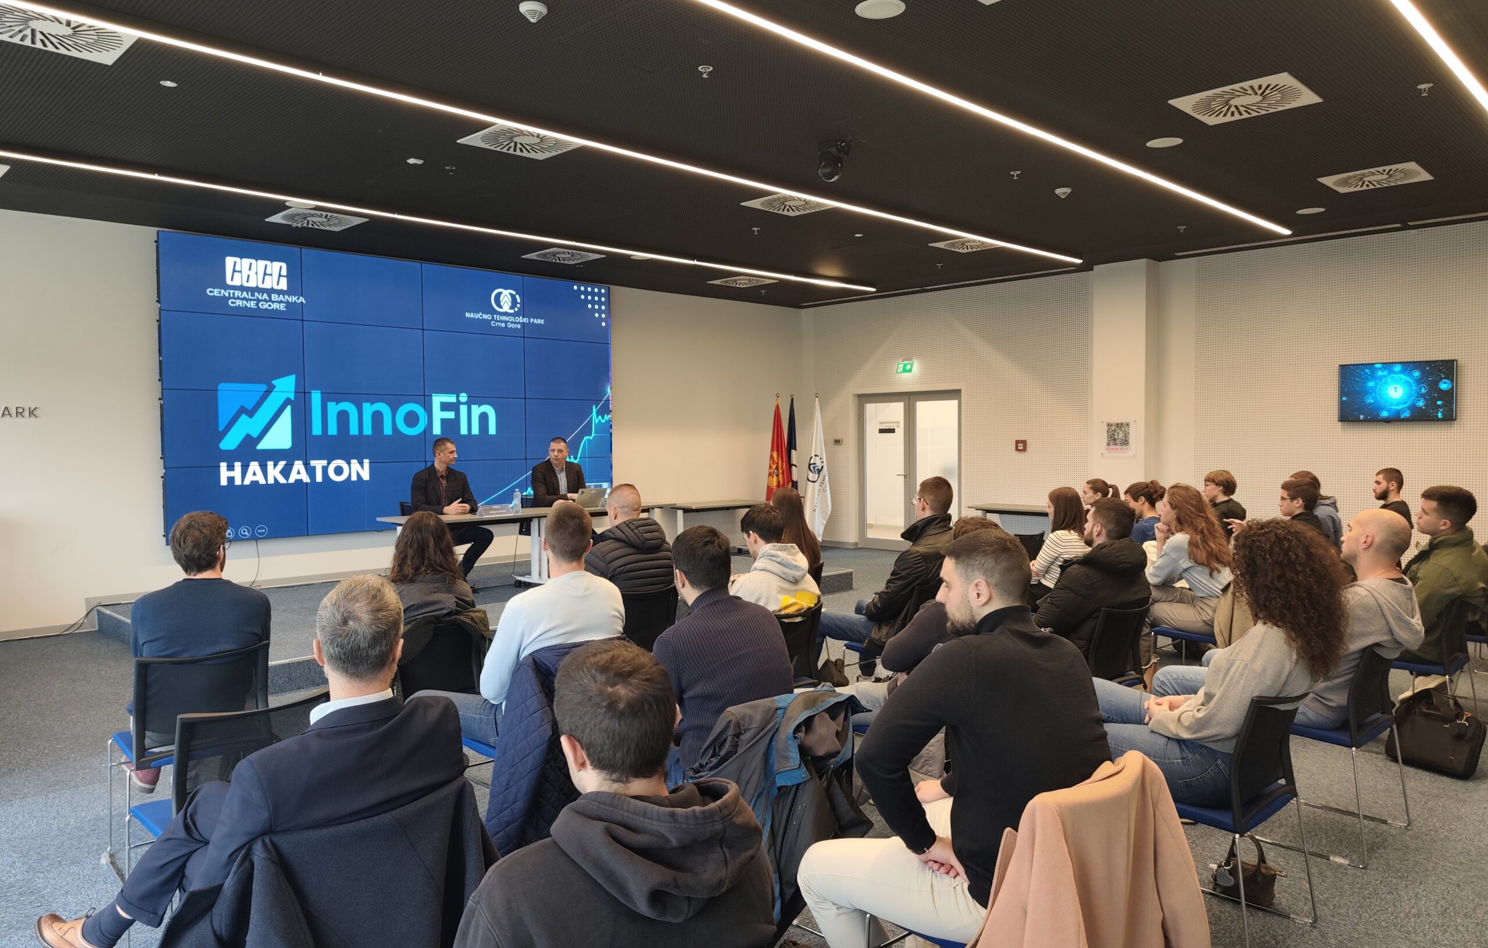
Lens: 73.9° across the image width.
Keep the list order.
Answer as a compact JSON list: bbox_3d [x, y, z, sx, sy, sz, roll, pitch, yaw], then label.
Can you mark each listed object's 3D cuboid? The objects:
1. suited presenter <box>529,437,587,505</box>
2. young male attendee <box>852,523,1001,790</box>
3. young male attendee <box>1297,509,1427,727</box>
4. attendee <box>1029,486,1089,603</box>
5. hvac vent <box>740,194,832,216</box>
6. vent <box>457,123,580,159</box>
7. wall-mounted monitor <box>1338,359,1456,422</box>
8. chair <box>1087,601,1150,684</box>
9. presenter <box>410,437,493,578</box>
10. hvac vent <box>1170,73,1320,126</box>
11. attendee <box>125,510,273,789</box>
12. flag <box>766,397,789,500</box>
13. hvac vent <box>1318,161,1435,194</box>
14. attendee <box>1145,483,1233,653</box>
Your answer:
[{"bbox_3d":[-1.707,0.347,9.451,0.577,1.370,0.824,-2,3,-44],"label":"suited presenter"},{"bbox_3d":[0.623,0.782,3.906,0.880,1.270,0.560,1,3,43],"label":"young male attendee"},{"bbox_3d":[2.188,0.764,4.017,0.980,1.270,0.560,1,3,43],"label":"young male attendee"},{"bbox_3d":[1.893,0.702,6.502,0.450,1.250,0.800,-2,3,-43],"label":"attendee"},{"bbox_3d":[0.409,-2.151,7.906,0.613,0.031,0.613,-2,3,-44],"label":"hvac vent"},{"bbox_3d":[-1.358,-2.076,6.181,0.613,0.031,0.613,-2,3,-44],"label":"vent"},{"bbox_3d":[6.042,-0.761,9.169,0.062,0.541,0.930,-2,3,-44],"label":"wall-mounted monitor"},{"bbox_3d":[1.558,0.984,4.565,0.540,0.830,0.540,-2,3,-42],"label":"chair"},{"bbox_3d":[-2.618,0.388,8.739,0.740,1.400,0.600,1,3,43],"label":"presenter"},{"bbox_3d":[2.789,-2.089,5.492,0.607,0.050,0.607,-3,3,-44],"label":"hvac vent"},{"bbox_3d":[-2.218,0.796,3.926,0.500,1.320,0.850,-2,3,-39],"label":"attendee"},{"bbox_3d":[0.485,-0.043,13.791,0.420,2.120,0.300,0,2,2],"label":"flag"},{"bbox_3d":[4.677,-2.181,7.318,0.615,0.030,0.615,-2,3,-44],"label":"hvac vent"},{"bbox_3d":[2.554,0.700,5.734,0.780,1.270,0.500,1,3,43],"label":"attendee"}]

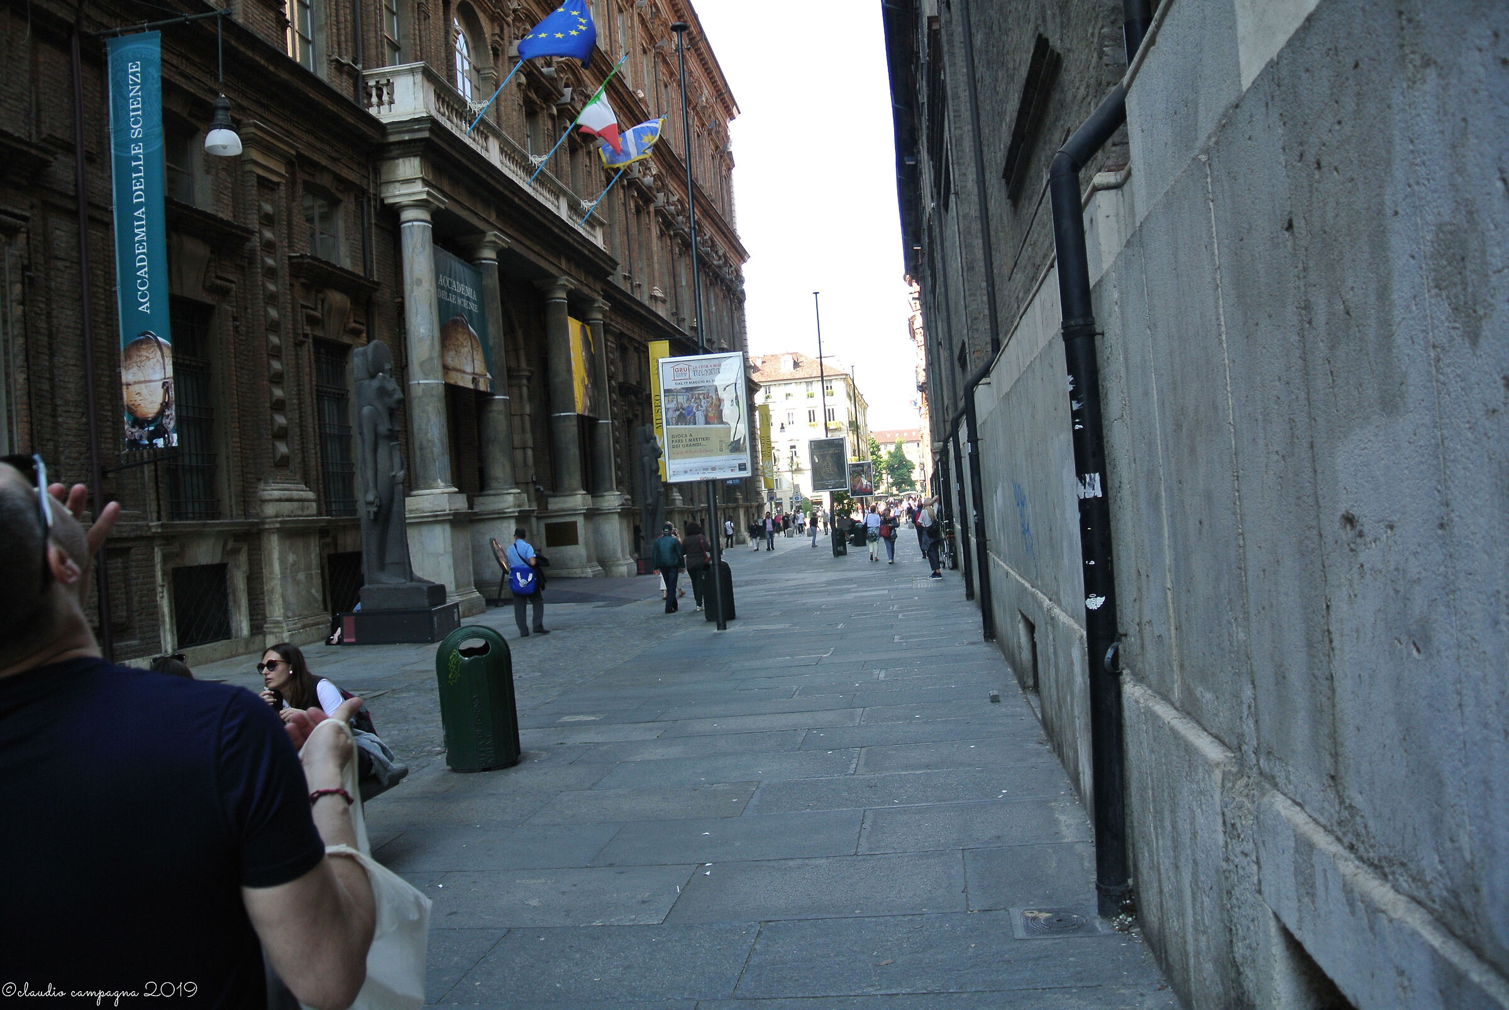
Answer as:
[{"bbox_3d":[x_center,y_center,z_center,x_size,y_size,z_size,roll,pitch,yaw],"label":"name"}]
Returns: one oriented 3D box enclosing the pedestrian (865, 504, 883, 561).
[{"bbox_3d":[3.605,0.838,34.300,0.520,1.660,0.400,-4,-1,8],"label":"pedestrian"}]

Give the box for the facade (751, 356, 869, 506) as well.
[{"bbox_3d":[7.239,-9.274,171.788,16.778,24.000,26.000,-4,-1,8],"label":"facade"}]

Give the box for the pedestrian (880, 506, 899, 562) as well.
[{"bbox_3d":[3.955,0.867,33.200,0.520,1.650,0.420,-4,-1,7],"label":"pedestrian"}]

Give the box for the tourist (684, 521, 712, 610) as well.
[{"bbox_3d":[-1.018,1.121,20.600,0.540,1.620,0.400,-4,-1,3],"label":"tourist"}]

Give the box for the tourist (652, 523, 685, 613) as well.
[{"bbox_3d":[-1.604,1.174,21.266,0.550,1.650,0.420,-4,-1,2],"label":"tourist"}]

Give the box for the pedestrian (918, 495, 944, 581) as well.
[{"bbox_3d":[3.777,0.717,24.200,0.500,1.720,0.500,-4,-1,-21],"label":"pedestrian"}]

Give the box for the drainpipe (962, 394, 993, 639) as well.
[{"bbox_3d":[2.643,0.111,13.350,0.130,2.900,0.125,-4,-1,8],"label":"drainpipe"}]

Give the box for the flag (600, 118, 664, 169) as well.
[{"bbox_3d":[-3.593,-10.601,33.200,1.750,1.400,0.650,-4,-1,-14],"label":"flag"}]

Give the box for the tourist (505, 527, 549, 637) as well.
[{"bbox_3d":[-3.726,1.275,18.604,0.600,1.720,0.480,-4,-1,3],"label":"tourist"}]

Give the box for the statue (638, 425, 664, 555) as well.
[{"bbox_3d":[-3.267,-0.489,37.600,1.150,4.500,0.850,-4,-1,8],"label":"statue"}]

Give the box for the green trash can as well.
[{"bbox_3d":[-2.016,1.411,8.350,0.550,1.030,0.530,-4,-1,-10],"label":"green trash can"}]

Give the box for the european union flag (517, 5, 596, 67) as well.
[{"bbox_3d":[-4.613,-11.127,26.548,1.900,1.850,0.600,-4,-1,8],"label":"european union flag"}]

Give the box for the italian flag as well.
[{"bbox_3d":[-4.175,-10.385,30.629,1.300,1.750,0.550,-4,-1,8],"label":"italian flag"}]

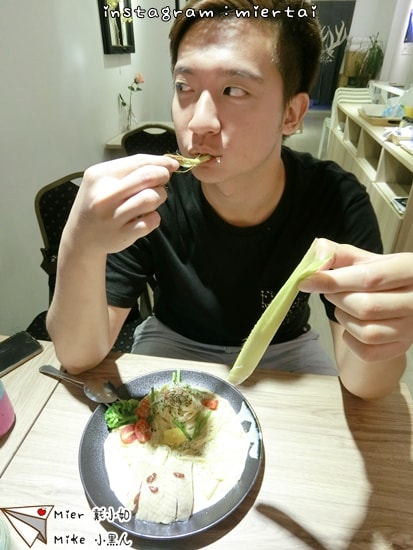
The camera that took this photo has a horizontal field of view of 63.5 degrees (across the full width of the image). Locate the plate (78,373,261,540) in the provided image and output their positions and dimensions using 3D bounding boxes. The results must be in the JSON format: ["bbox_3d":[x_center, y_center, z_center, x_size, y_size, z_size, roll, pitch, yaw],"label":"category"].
[{"bbox_3d":[-0.048,0.245,0.485,0.254,0.045,0.254,0,28,0],"label":"plate"}]

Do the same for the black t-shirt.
[{"bbox_3d":[0.080,-0.011,0.787,0.530,0.550,0.330,0,36,0],"label":"black t-shirt"}]

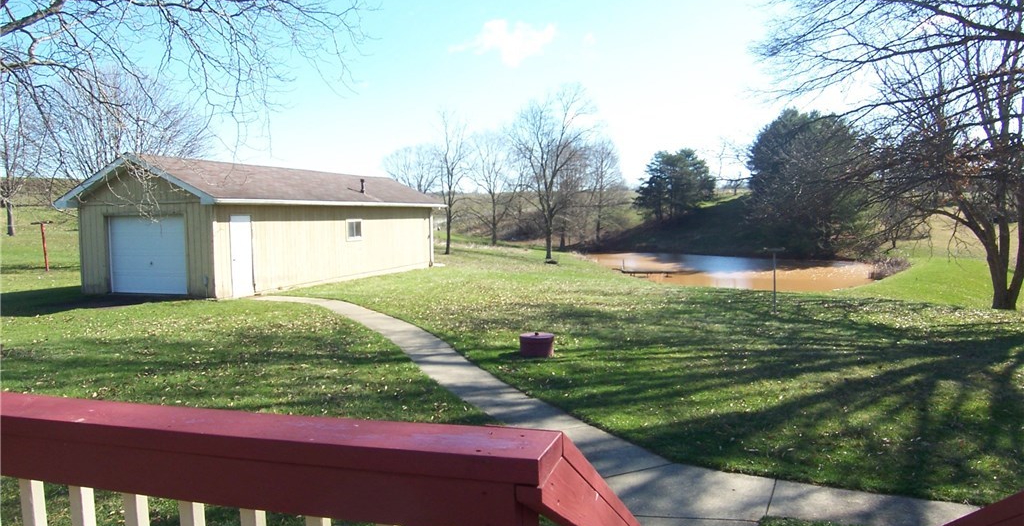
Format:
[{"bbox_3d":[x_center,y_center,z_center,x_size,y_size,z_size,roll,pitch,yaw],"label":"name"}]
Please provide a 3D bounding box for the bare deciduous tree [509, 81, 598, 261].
[{"bbox_3d":[2.382,-5.053,38.136,4.979,9.851,4.979,0,4,0],"label":"bare deciduous tree"}]

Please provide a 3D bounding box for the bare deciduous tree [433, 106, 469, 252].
[{"bbox_3d":[-3.471,-4.677,39.688,2.234,8.436,2.234,0,4,0],"label":"bare deciduous tree"}]

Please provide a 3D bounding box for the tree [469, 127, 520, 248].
[{"bbox_3d":[-1.432,-5.816,52.670,4.206,8.931,4.206,0,4,0],"label":"tree"}]

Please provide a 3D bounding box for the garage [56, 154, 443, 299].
[{"bbox_3d":[-7.394,-1.358,23.221,5.259,3.689,13.145,1,4,19],"label":"garage"}]

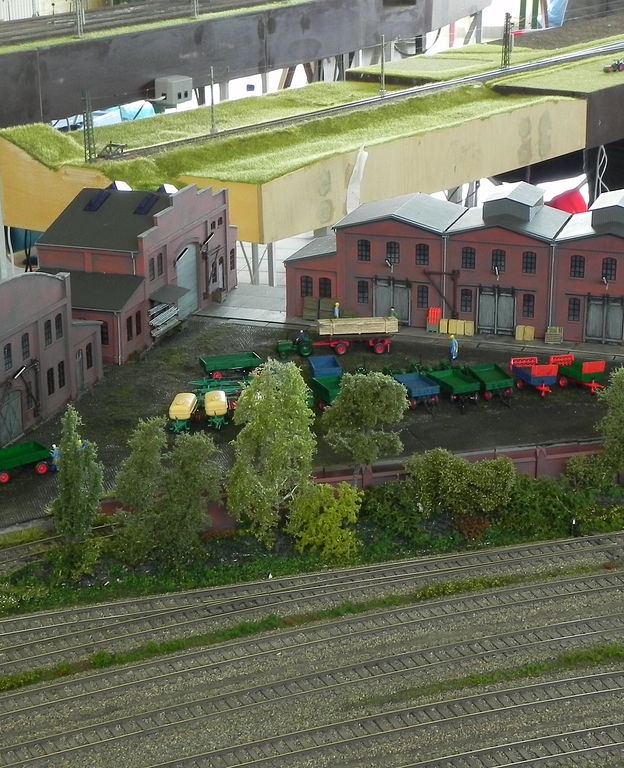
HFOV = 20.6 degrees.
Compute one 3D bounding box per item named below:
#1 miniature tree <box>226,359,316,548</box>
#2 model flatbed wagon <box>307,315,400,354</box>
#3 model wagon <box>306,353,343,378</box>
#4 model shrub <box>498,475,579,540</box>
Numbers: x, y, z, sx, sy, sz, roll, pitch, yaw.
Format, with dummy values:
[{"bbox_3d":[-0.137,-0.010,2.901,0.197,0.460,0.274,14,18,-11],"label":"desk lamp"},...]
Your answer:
[{"bbox_3d":[-0.027,0.045,1.105,0.057,0.127,0.052,0,18,0],"label":"miniature tree"},{"bbox_3d":[0.036,-0.043,1.475,0.074,0.029,0.020,-2,19,-6],"label":"model flatbed wagon"},{"bbox_3d":[0.012,-0.009,1.412,0.024,0.018,0.038,-3,19,-9],"label":"model wagon"},{"bbox_3d":[0.152,0.078,1.149,0.053,0.034,0.046,0,18,0],"label":"model shrub"}]

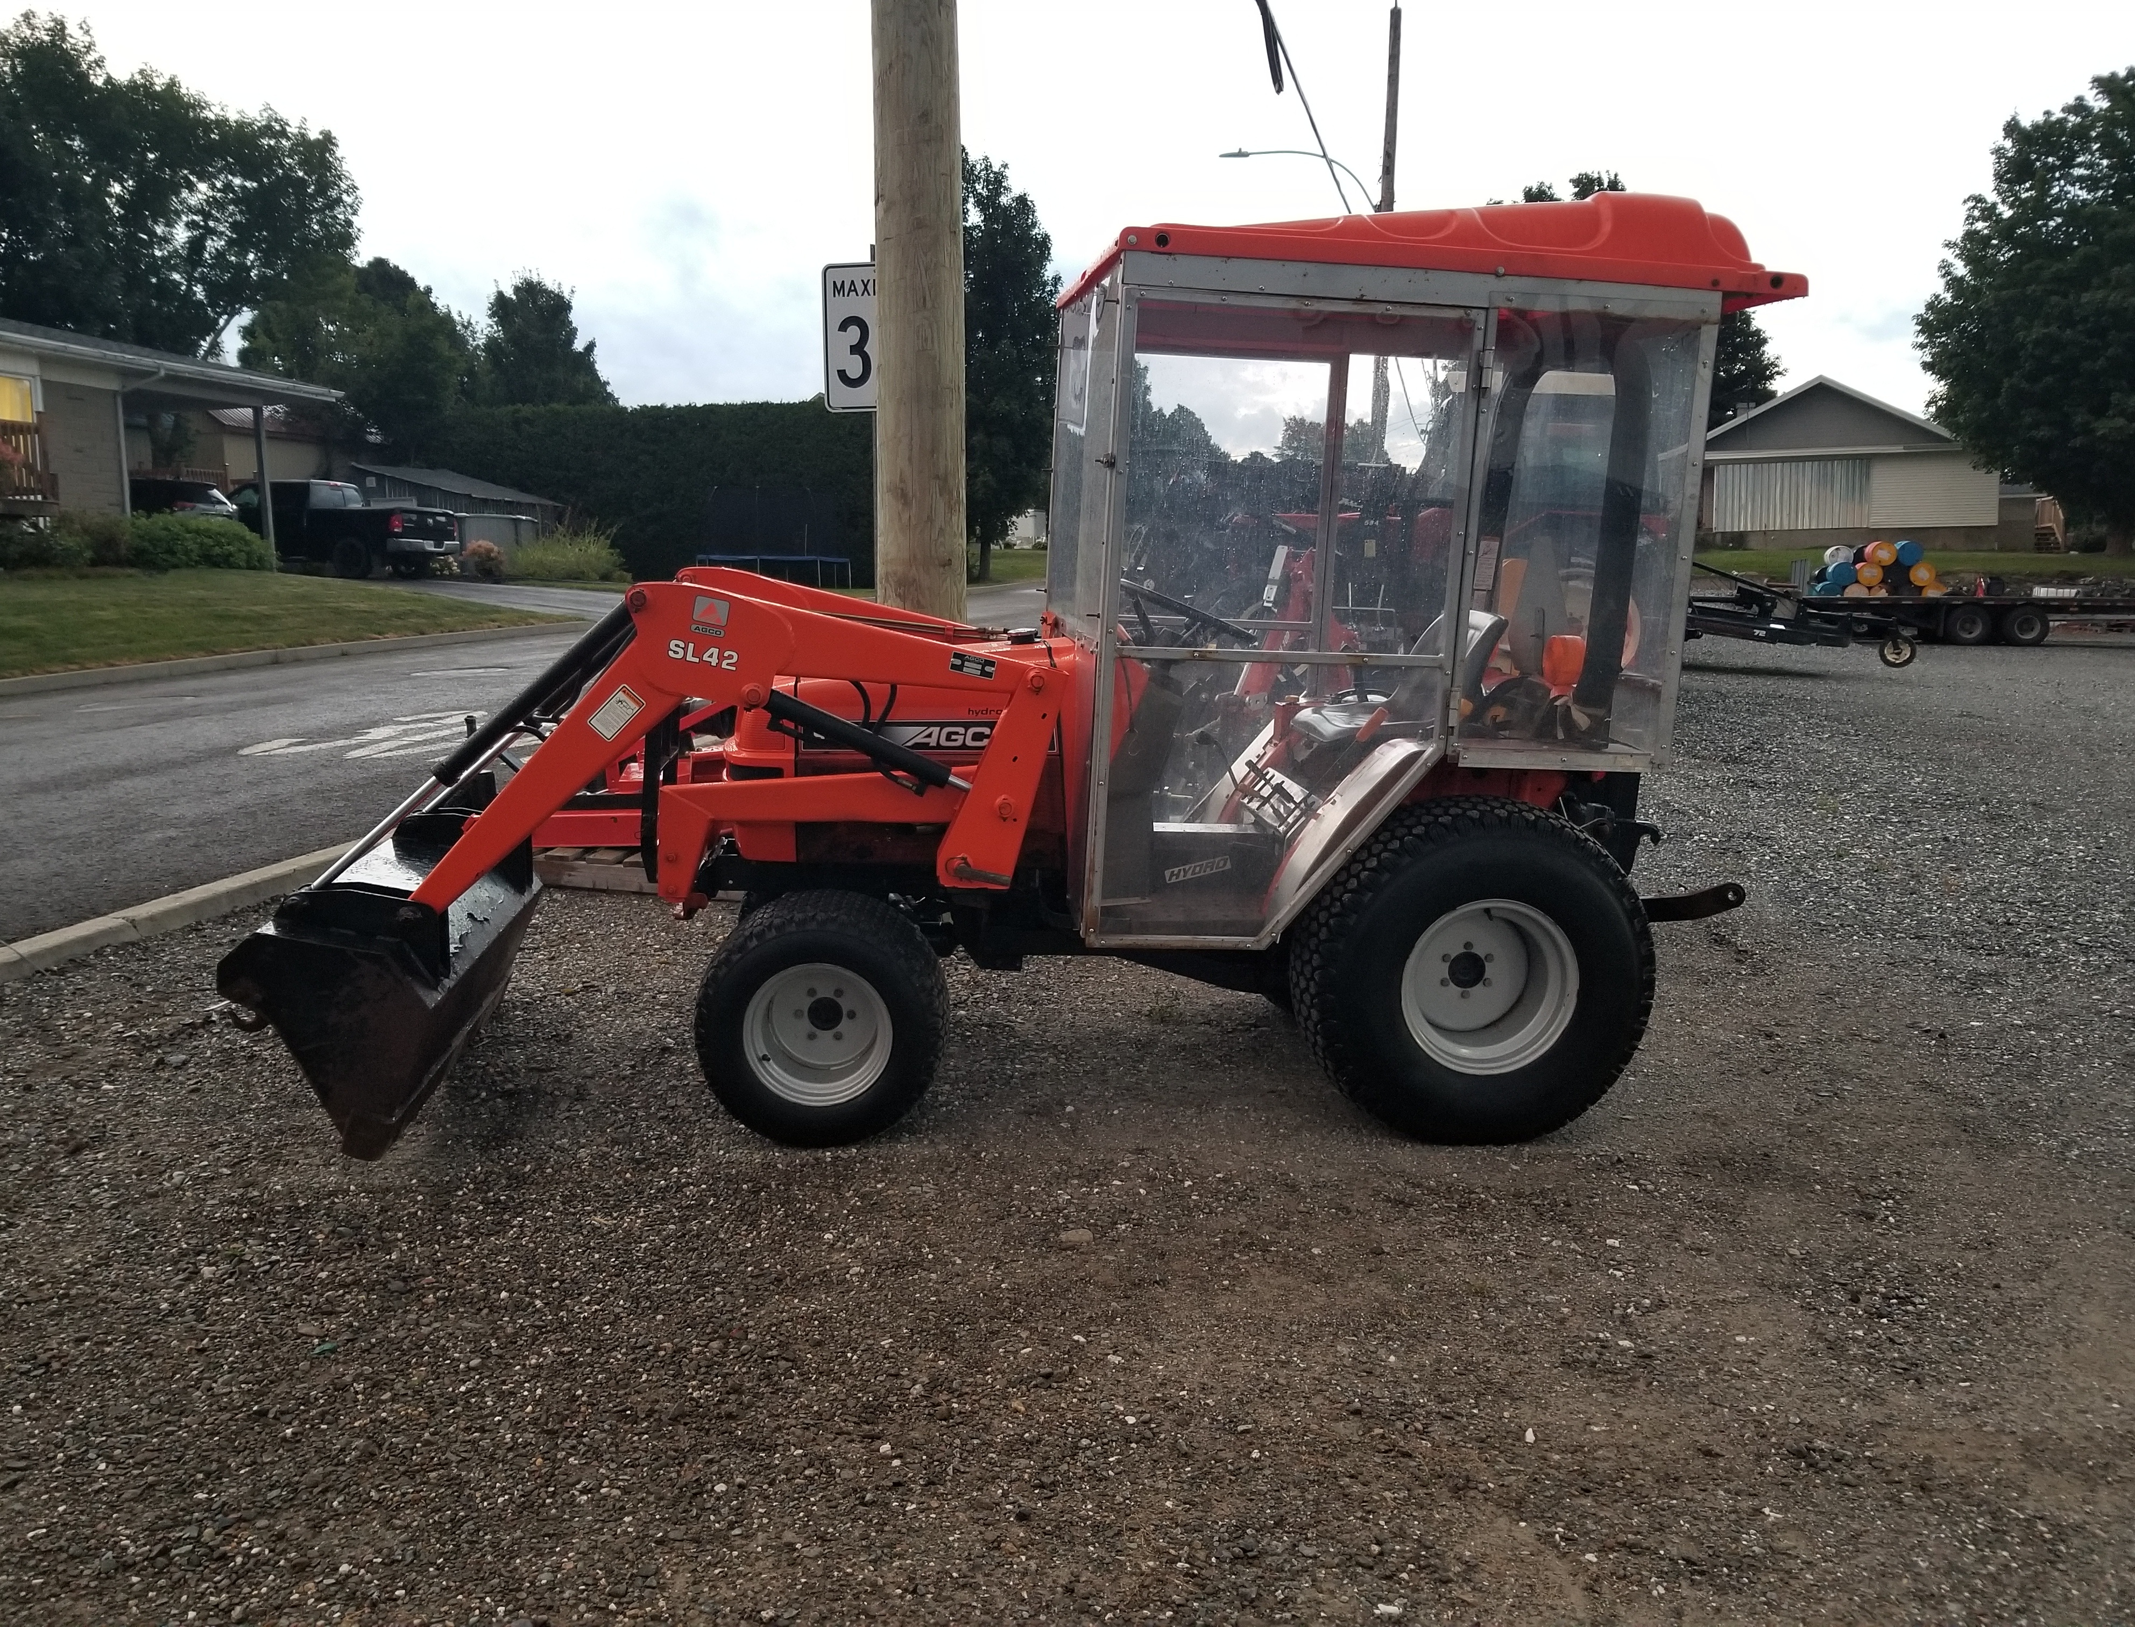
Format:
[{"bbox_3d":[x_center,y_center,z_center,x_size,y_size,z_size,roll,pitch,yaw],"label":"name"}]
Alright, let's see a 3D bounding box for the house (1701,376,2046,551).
[{"bbox_3d":[24.322,-11.018,52.863,10.800,5.200,11.500,2,9,14],"label":"house"}]

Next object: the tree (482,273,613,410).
[{"bbox_3d":[-16.686,-12.413,52.000,5.200,9.600,5.200,0,9,0],"label":"tree"}]

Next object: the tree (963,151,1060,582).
[{"bbox_3d":[-2.029,-12.882,47.000,5.600,12.400,5.600,0,9,0],"label":"tree"}]

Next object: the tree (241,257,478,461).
[{"bbox_3d":[-19.542,-10.976,45.000,6.800,8.800,6.500,0,9,0],"label":"tree"}]

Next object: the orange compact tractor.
[{"bbox_3d":[-0.046,-0.552,4.889,4.250,2.650,1.560,1,9,-8],"label":"orange compact tractor"}]

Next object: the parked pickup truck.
[{"bbox_3d":[-15.014,-5.542,31.891,5.850,1.920,2.020,3,9,18],"label":"parked pickup truck"}]

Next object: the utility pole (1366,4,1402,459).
[{"bbox_3d":[5.230,-7.850,27.105,0.300,10.510,0.300,0,9,0],"label":"utility pole"}]

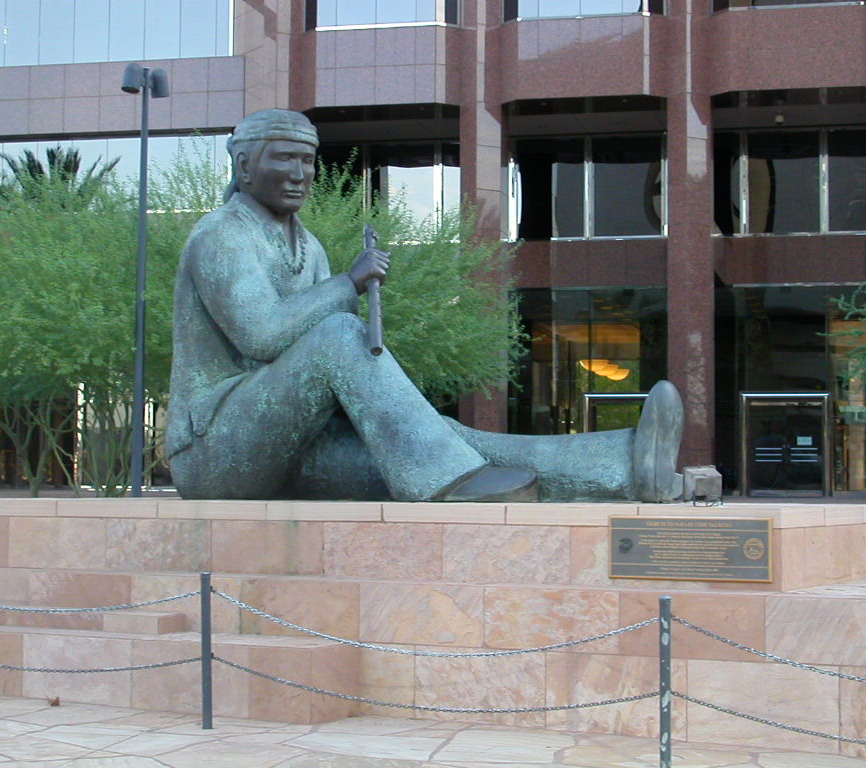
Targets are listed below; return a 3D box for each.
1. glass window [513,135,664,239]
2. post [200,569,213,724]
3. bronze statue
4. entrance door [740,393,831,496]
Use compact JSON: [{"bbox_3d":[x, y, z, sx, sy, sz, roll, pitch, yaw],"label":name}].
[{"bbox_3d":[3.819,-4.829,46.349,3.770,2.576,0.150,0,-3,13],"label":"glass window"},{"bbox_3d":[-1.481,1.750,12.442,0.061,1.020,0.061,0,-3,0],"label":"post"},{"bbox_3d":[-0.266,-0.729,16.055,4.700,3.420,1.900,-1,-3,28],"label":"bronze statue"},{"bbox_3d":[8.373,1.435,44.950,2.139,2.471,0.200,0,-3,13],"label":"entrance door"}]

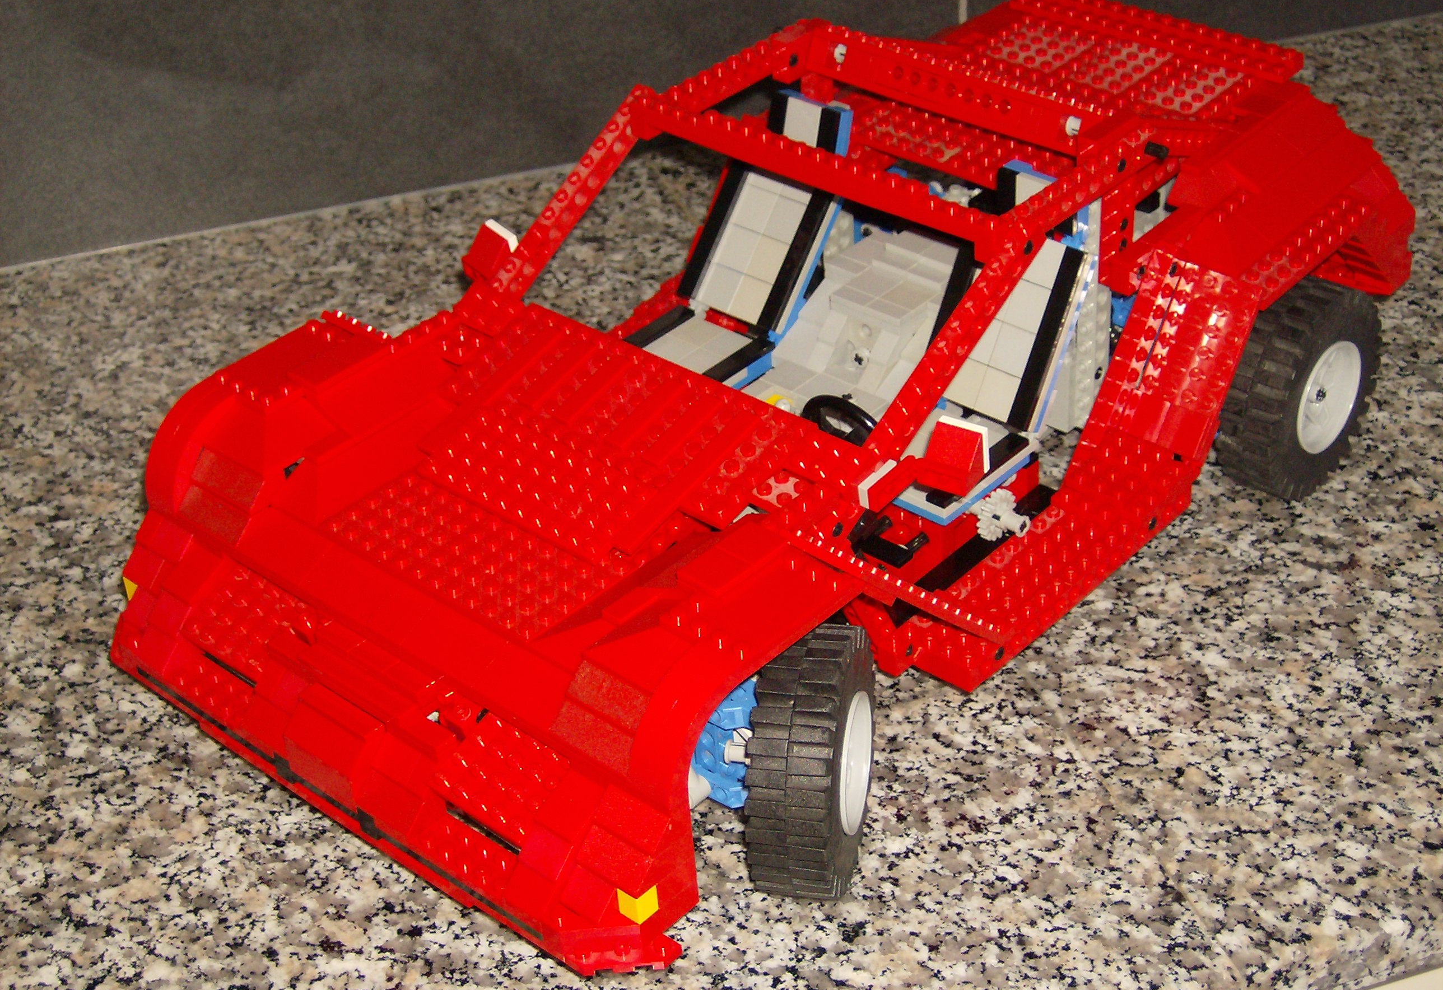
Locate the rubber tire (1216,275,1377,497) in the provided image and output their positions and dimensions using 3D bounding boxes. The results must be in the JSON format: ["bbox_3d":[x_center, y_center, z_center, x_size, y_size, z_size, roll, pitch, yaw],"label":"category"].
[{"bbox_3d":[0.220,-0.040,0.887,0.024,0.081,0.081,25,45,35],"label":"rubber tire"}]

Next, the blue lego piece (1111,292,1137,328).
[{"bbox_3d":[0.149,-0.068,0.861,0.016,0.016,0.014,25,45,35],"label":"blue lego piece"}]

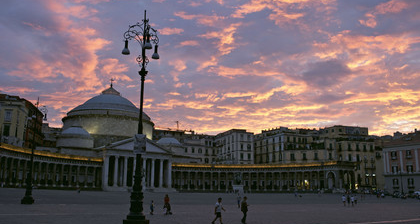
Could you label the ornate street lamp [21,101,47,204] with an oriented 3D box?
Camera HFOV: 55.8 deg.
[{"bbox_3d":[-21.198,4.497,47.747,2.200,12.800,2.200,0,-12,0],"label":"ornate street lamp"}]

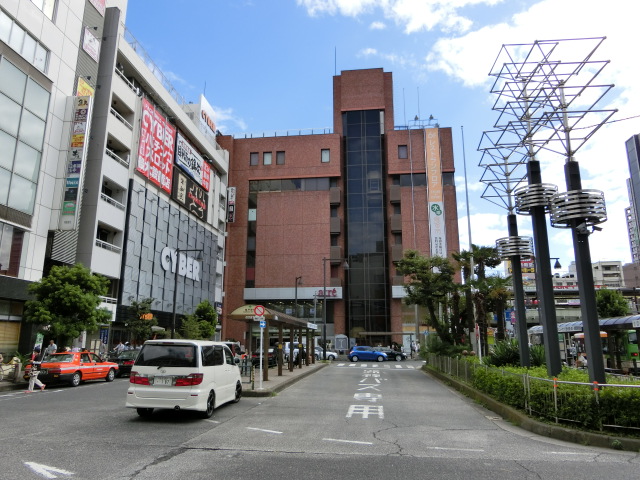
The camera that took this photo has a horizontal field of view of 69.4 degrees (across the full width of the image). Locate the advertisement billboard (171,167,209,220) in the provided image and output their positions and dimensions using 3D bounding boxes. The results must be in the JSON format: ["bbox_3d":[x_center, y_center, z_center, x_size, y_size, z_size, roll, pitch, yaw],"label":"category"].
[{"bbox_3d":[-13.335,-4.558,48.157,0.250,3.250,9.300,-1,-12,7],"label":"advertisement billboard"}]

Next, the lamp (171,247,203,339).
[{"bbox_3d":[-10.575,5.061,36.616,2.241,9.156,0.500,-1,-12,7],"label":"lamp"}]

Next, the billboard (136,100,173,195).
[{"bbox_3d":[-14.196,-8.053,40.527,0.150,6.450,6.350,-1,-12,7],"label":"billboard"}]

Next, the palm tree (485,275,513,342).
[{"bbox_3d":[10.252,4.580,25.915,1.750,5.326,1.750,0,-12,0],"label":"palm tree"}]

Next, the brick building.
[{"bbox_3d":[3.337,-1.805,78.376,33.800,41.205,30.000,-1,-13,6],"label":"brick building"}]

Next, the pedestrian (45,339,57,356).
[{"bbox_3d":[-13.359,5.851,22.883,0.550,1.740,0.420,-6,-13,26],"label":"pedestrian"}]

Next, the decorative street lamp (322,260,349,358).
[{"bbox_3d":[1.515,6.353,43.262,2.507,9.719,0.500,-1,-13,6],"label":"decorative street lamp"}]

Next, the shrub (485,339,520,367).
[{"bbox_3d":[7.028,4.637,17.738,1.550,1.676,1.500,-1,-13,6],"label":"shrub"}]

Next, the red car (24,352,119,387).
[{"bbox_3d":[-10.840,5.692,20.759,1.700,1.550,4.680,-1,-13,6],"label":"red car"}]

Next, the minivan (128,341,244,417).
[{"bbox_3d":[-3.520,3.833,13.211,1.820,1.900,4.840,-1,-12,3],"label":"minivan"}]

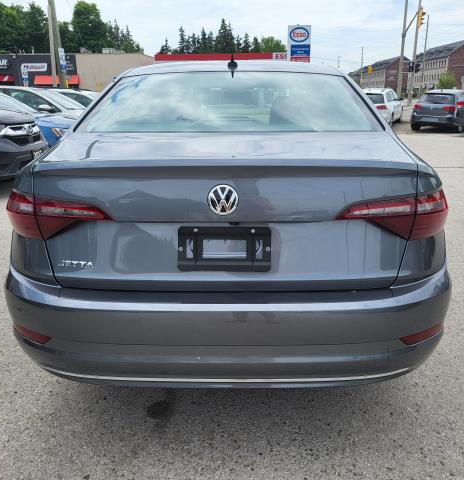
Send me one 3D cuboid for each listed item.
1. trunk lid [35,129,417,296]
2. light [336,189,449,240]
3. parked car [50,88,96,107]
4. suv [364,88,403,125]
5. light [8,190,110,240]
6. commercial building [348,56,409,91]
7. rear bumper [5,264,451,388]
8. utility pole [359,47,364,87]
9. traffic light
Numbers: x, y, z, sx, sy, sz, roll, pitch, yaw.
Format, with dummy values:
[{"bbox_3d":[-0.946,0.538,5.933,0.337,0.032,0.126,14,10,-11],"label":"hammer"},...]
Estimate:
[{"bbox_3d":[-0.020,-0.128,1.740,1.290,0.480,0.540,0,16,1],"label":"trunk lid"},{"bbox_3d":[0.590,-0.093,1.762,0.480,0.155,0.300,0,17,1],"label":"light"},{"bbox_3d":[-4.500,-3.676,14.137,4.500,1.470,1.800,2,17,7],"label":"parked car"},{"bbox_3d":[6.400,-5.903,21.404,1.850,1.640,4.600,7,18,23],"label":"suv"},{"bbox_3d":[-0.645,-0.093,1.762,0.480,0.155,0.300,0,17,1],"label":"light"},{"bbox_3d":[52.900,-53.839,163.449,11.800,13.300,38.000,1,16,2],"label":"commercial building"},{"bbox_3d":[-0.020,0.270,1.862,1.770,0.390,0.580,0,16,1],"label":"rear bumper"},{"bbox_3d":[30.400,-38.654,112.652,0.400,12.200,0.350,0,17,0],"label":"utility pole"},{"bbox_3d":[11.294,-13.174,28.500,0.400,1.000,0.450,1,17,2],"label":"traffic light"}]

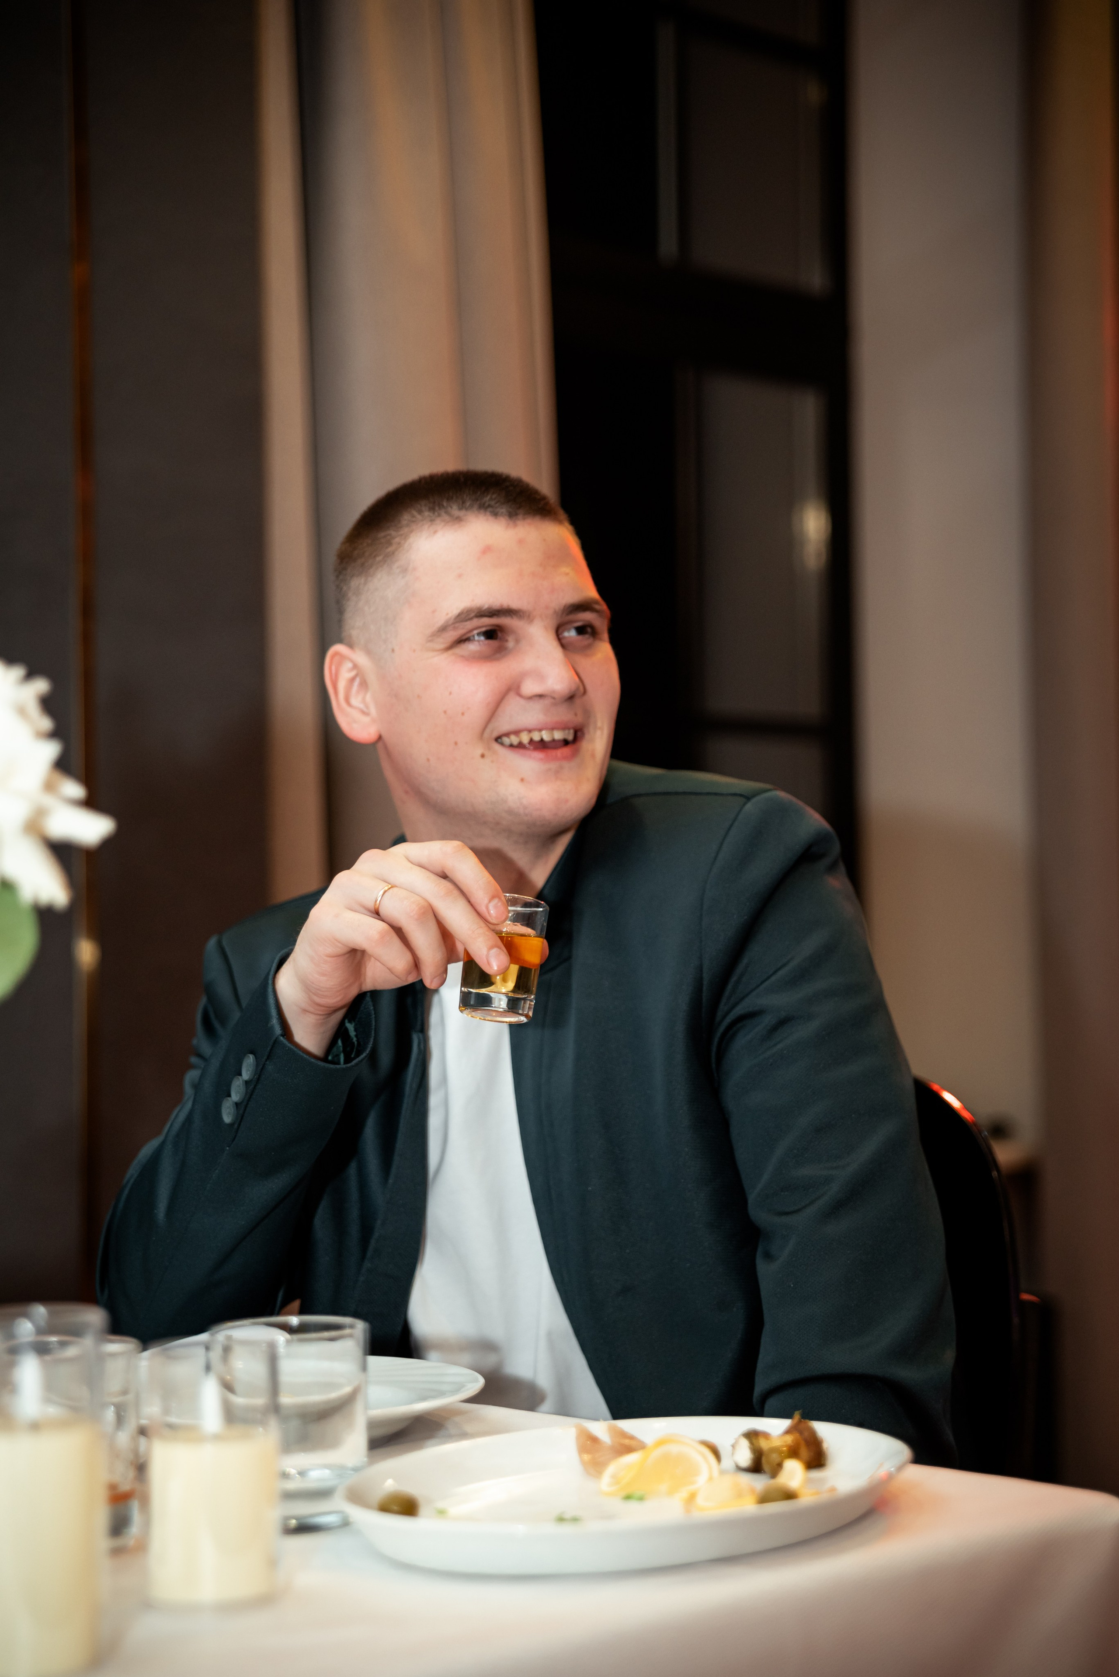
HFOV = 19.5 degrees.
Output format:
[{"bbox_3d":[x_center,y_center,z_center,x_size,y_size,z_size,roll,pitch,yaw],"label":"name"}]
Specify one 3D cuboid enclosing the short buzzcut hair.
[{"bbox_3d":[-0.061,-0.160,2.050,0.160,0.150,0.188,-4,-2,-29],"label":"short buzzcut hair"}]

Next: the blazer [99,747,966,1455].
[{"bbox_3d":[-0.022,0.255,1.985,0.550,0.600,0.380,0,1,29],"label":"blazer"}]

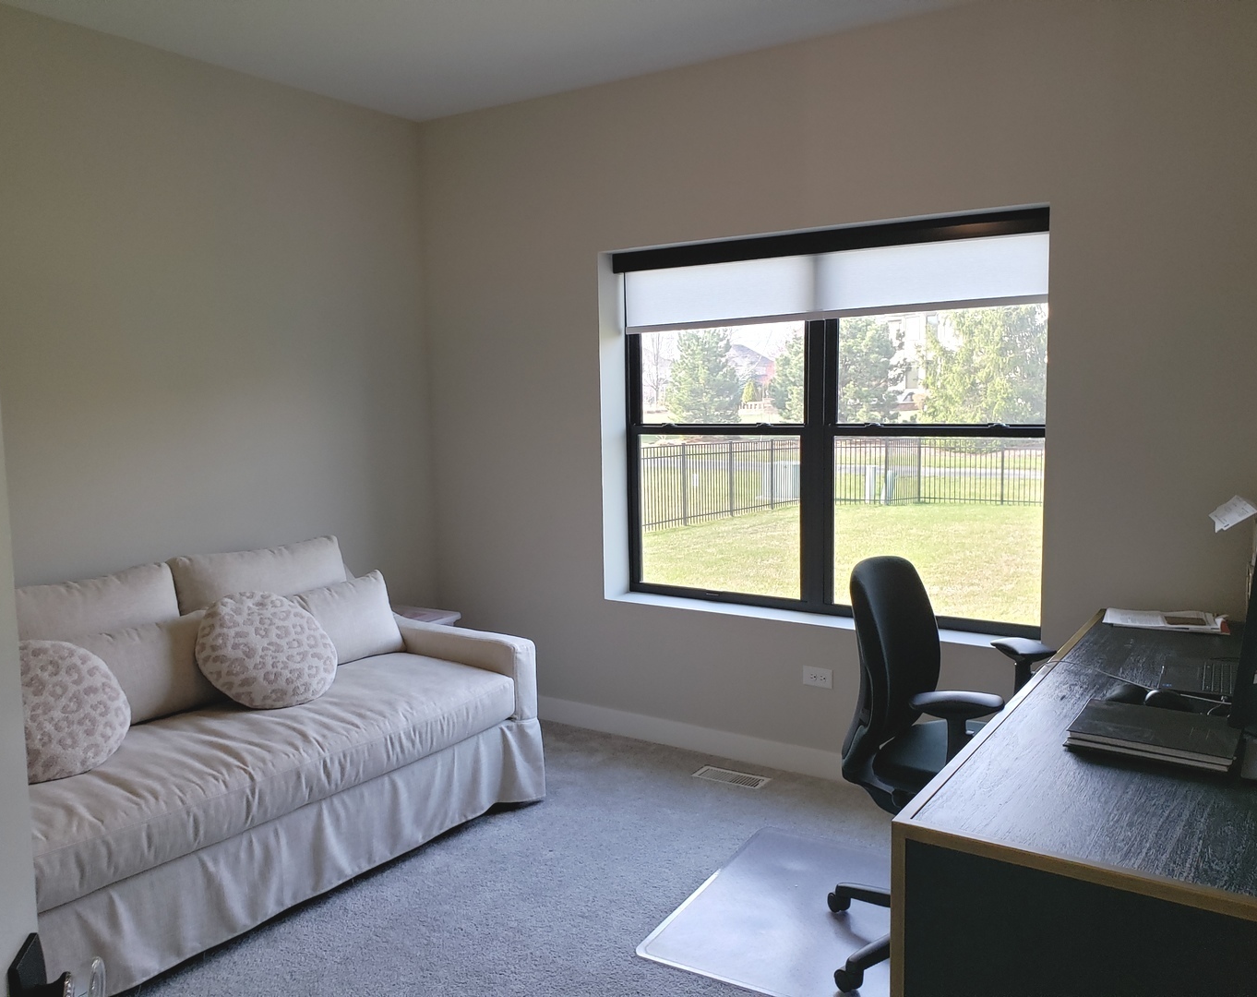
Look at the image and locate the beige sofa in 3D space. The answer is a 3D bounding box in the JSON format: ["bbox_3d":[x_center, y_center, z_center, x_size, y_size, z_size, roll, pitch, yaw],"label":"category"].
[{"bbox_3d":[-1.409,0.726,2.950,1.044,0.935,2.317,3,7,36],"label":"beige sofa"}]

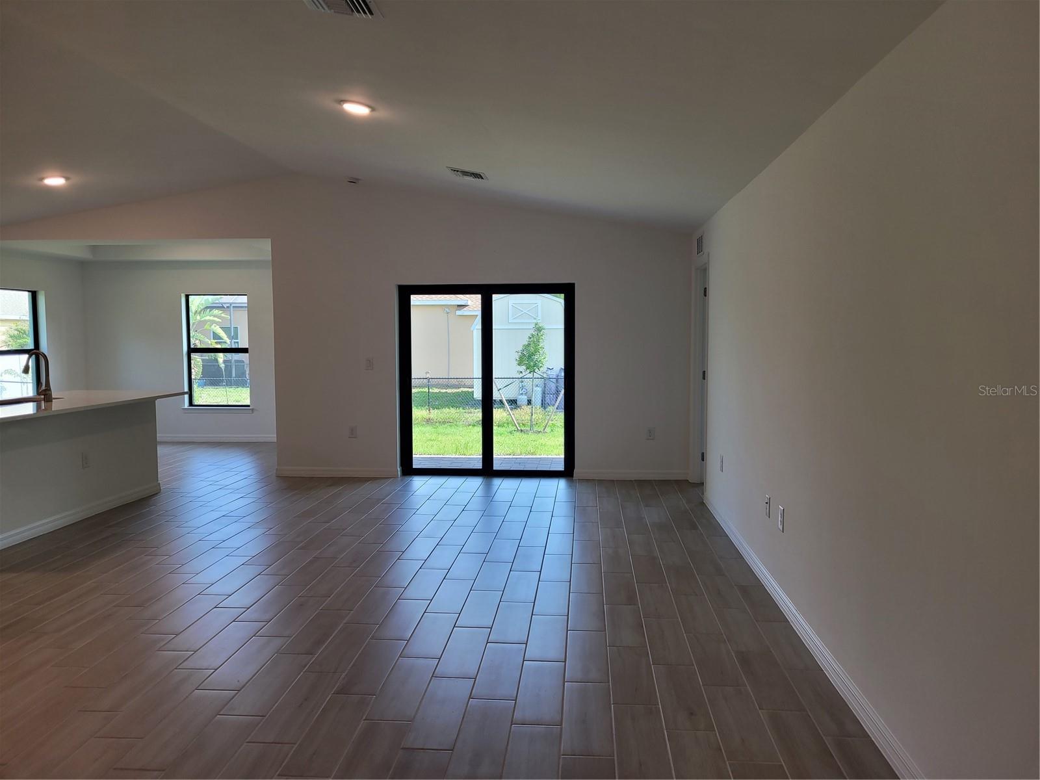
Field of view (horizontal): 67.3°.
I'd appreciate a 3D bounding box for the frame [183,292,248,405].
[{"bbox_3d":[-4.293,-0.566,11.204,0.950,1.610,0.080,0,4,5],"label":"frame"}]

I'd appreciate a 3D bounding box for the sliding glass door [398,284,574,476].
[{"bbox_3d":[-0.347,-0.092,8.330,1.860,2.035,0.110,0,4,5],"label":"sliding glass door"}]

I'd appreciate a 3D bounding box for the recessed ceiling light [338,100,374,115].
[{"bbox_3d":[-1.012,-1.753,4.841,0.190,0.030,0.190,10,5,4],"label":"recessed ceiling light"}]

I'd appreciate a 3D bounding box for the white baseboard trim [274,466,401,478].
[{"bbox_3d":[-1.953,0.880,8.381,1.345,0.108,0.016,0,4,5],"label":"white baseboard trim"}]

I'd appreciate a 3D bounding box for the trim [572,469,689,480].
[{"bbox_3d":[1.157,0.883,8.115,1.190,0.108,0.016,0,4,5],"label":"trim"}]

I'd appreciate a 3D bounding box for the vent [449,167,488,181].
[{"bbox_3d":[-0.440,-1.817,6.583,0.300,0.025,0.320,10,5,4],"label":"vent"}]

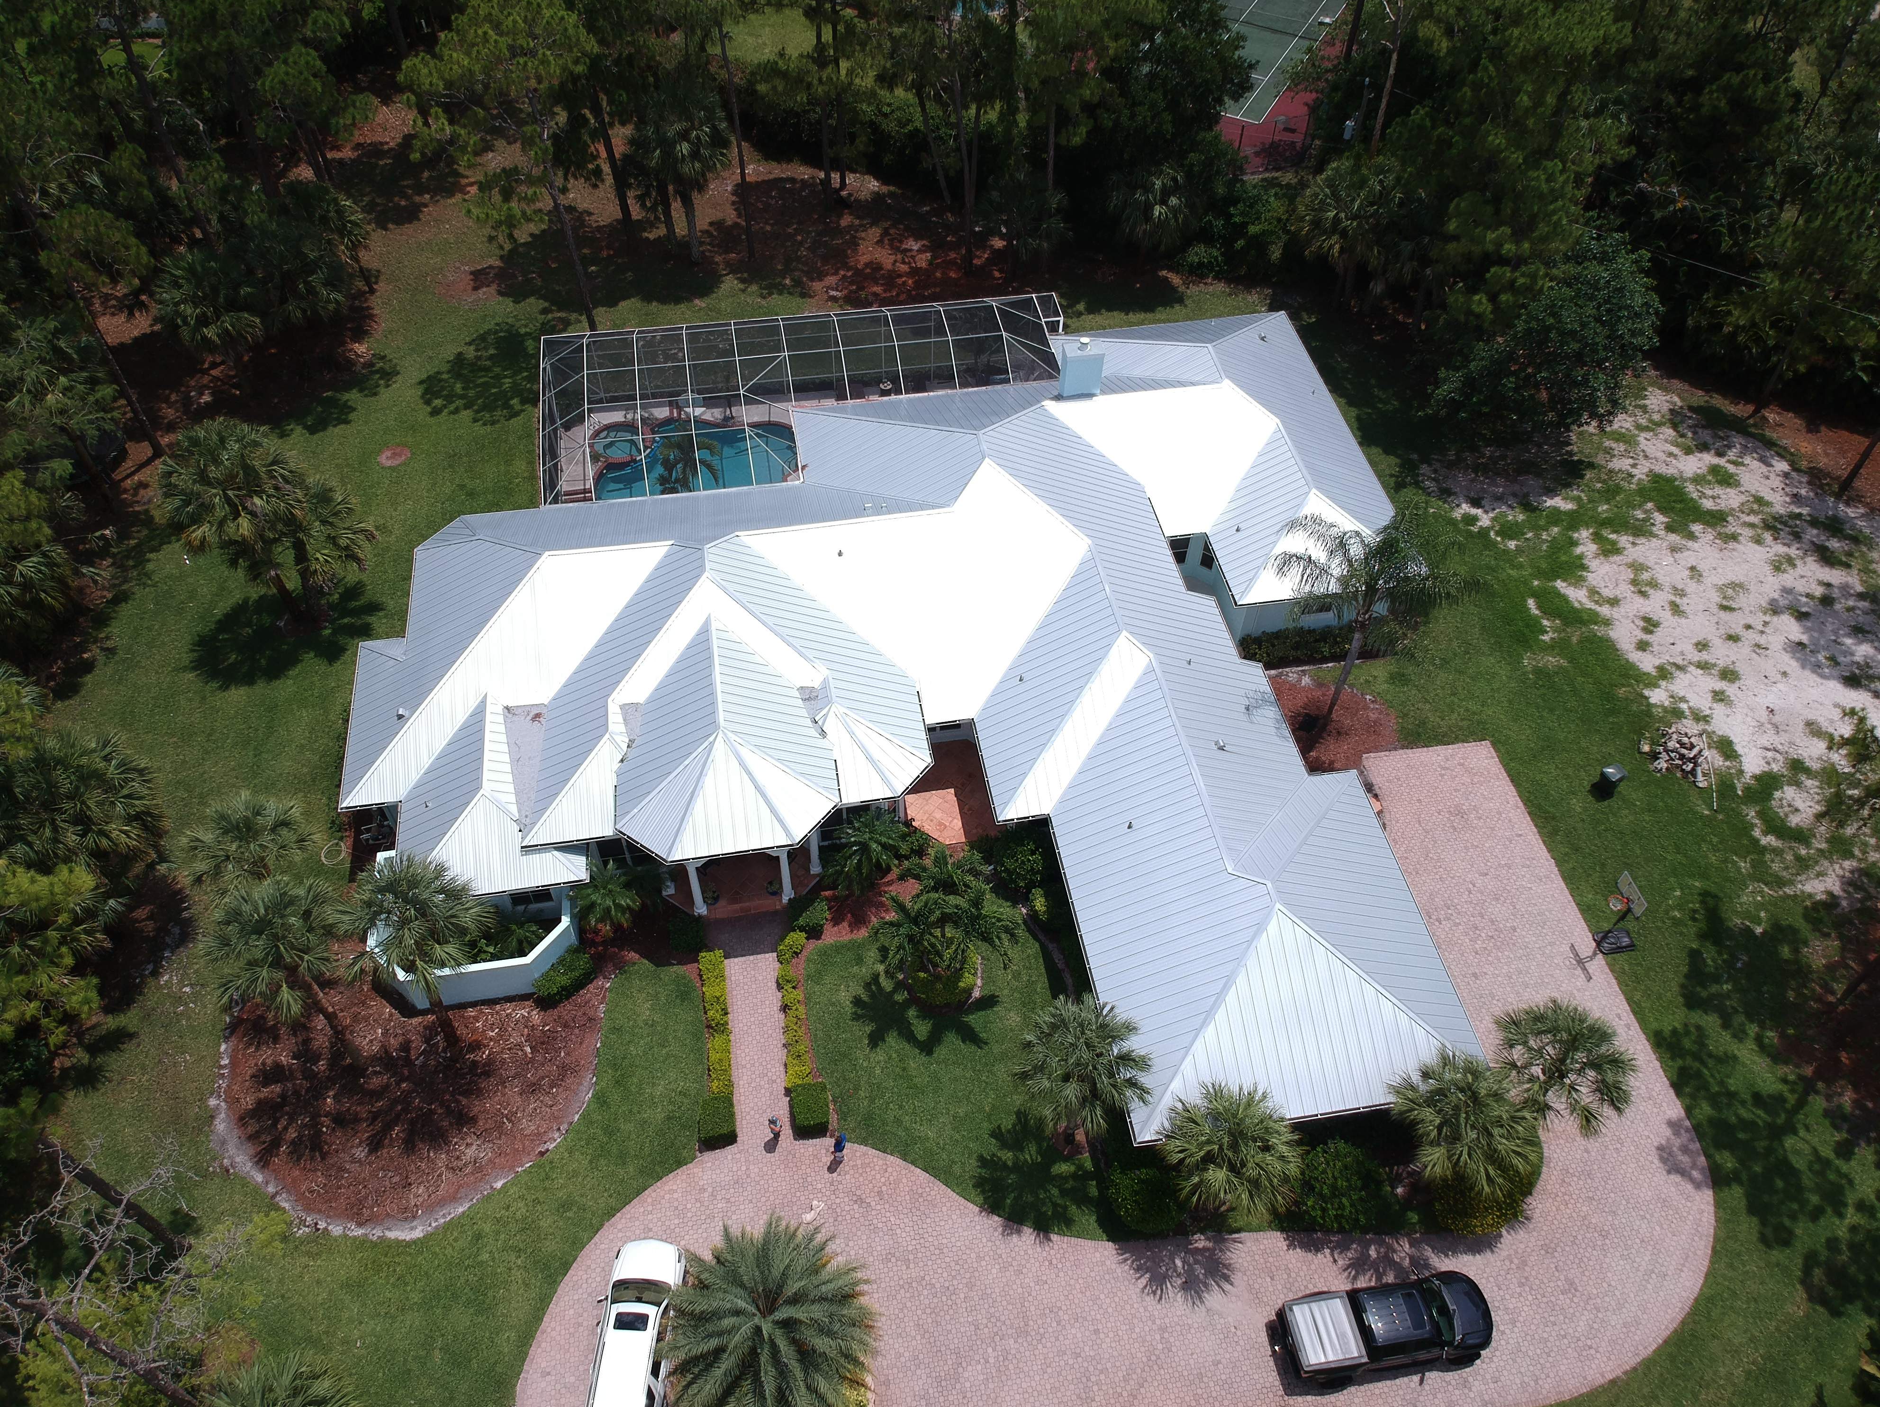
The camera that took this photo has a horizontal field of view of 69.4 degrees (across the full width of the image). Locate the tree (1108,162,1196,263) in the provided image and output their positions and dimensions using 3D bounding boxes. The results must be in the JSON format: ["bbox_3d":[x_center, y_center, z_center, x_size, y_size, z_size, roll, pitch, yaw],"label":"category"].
[{"bbox_3d":[10.438,-23.880,67.711,4.300,5.400,4.300,-7,51,-6],"label":"tree"}]

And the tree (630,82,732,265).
[{"bbox_3d":[-12.448,-25.668,66.990,4.883,9.342,5.051,-7,51,-7],"label":"tree"}]

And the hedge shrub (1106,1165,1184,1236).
[{"bbox_3d":[5.978,14.450,39.487,2.220,1.776,2.055,1,51,-1],"label":"hedge shrub"}]

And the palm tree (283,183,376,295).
[{"bbox_3d":[-28.723,-22.222,65.735,4.200,5.500,4.200,-7,51,-6],"label":"palm tree"}]

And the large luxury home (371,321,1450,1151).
[{"bbox_3d":[-0.912,-3.109,49.340,39.800,7.400,40.000,-7,51,-6],"label":"large luxury home"}]

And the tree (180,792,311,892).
[{"bbox_3d":[-20.452,5.795,41.951,3.558,8.023,3.330,-7,51,-7],"label":"tree"}]

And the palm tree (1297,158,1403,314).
[{"bbox_3d":[19.675,-22.912,66.687,5.125,7.406,5.433,-7,51,-7],"label":"palm tree"}]

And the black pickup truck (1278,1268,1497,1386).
[{"bbox_3d":[12.139,16.811,36.836,5.850,1.920,2.080,-7,51,-6],"label":"black pickup truck"}]

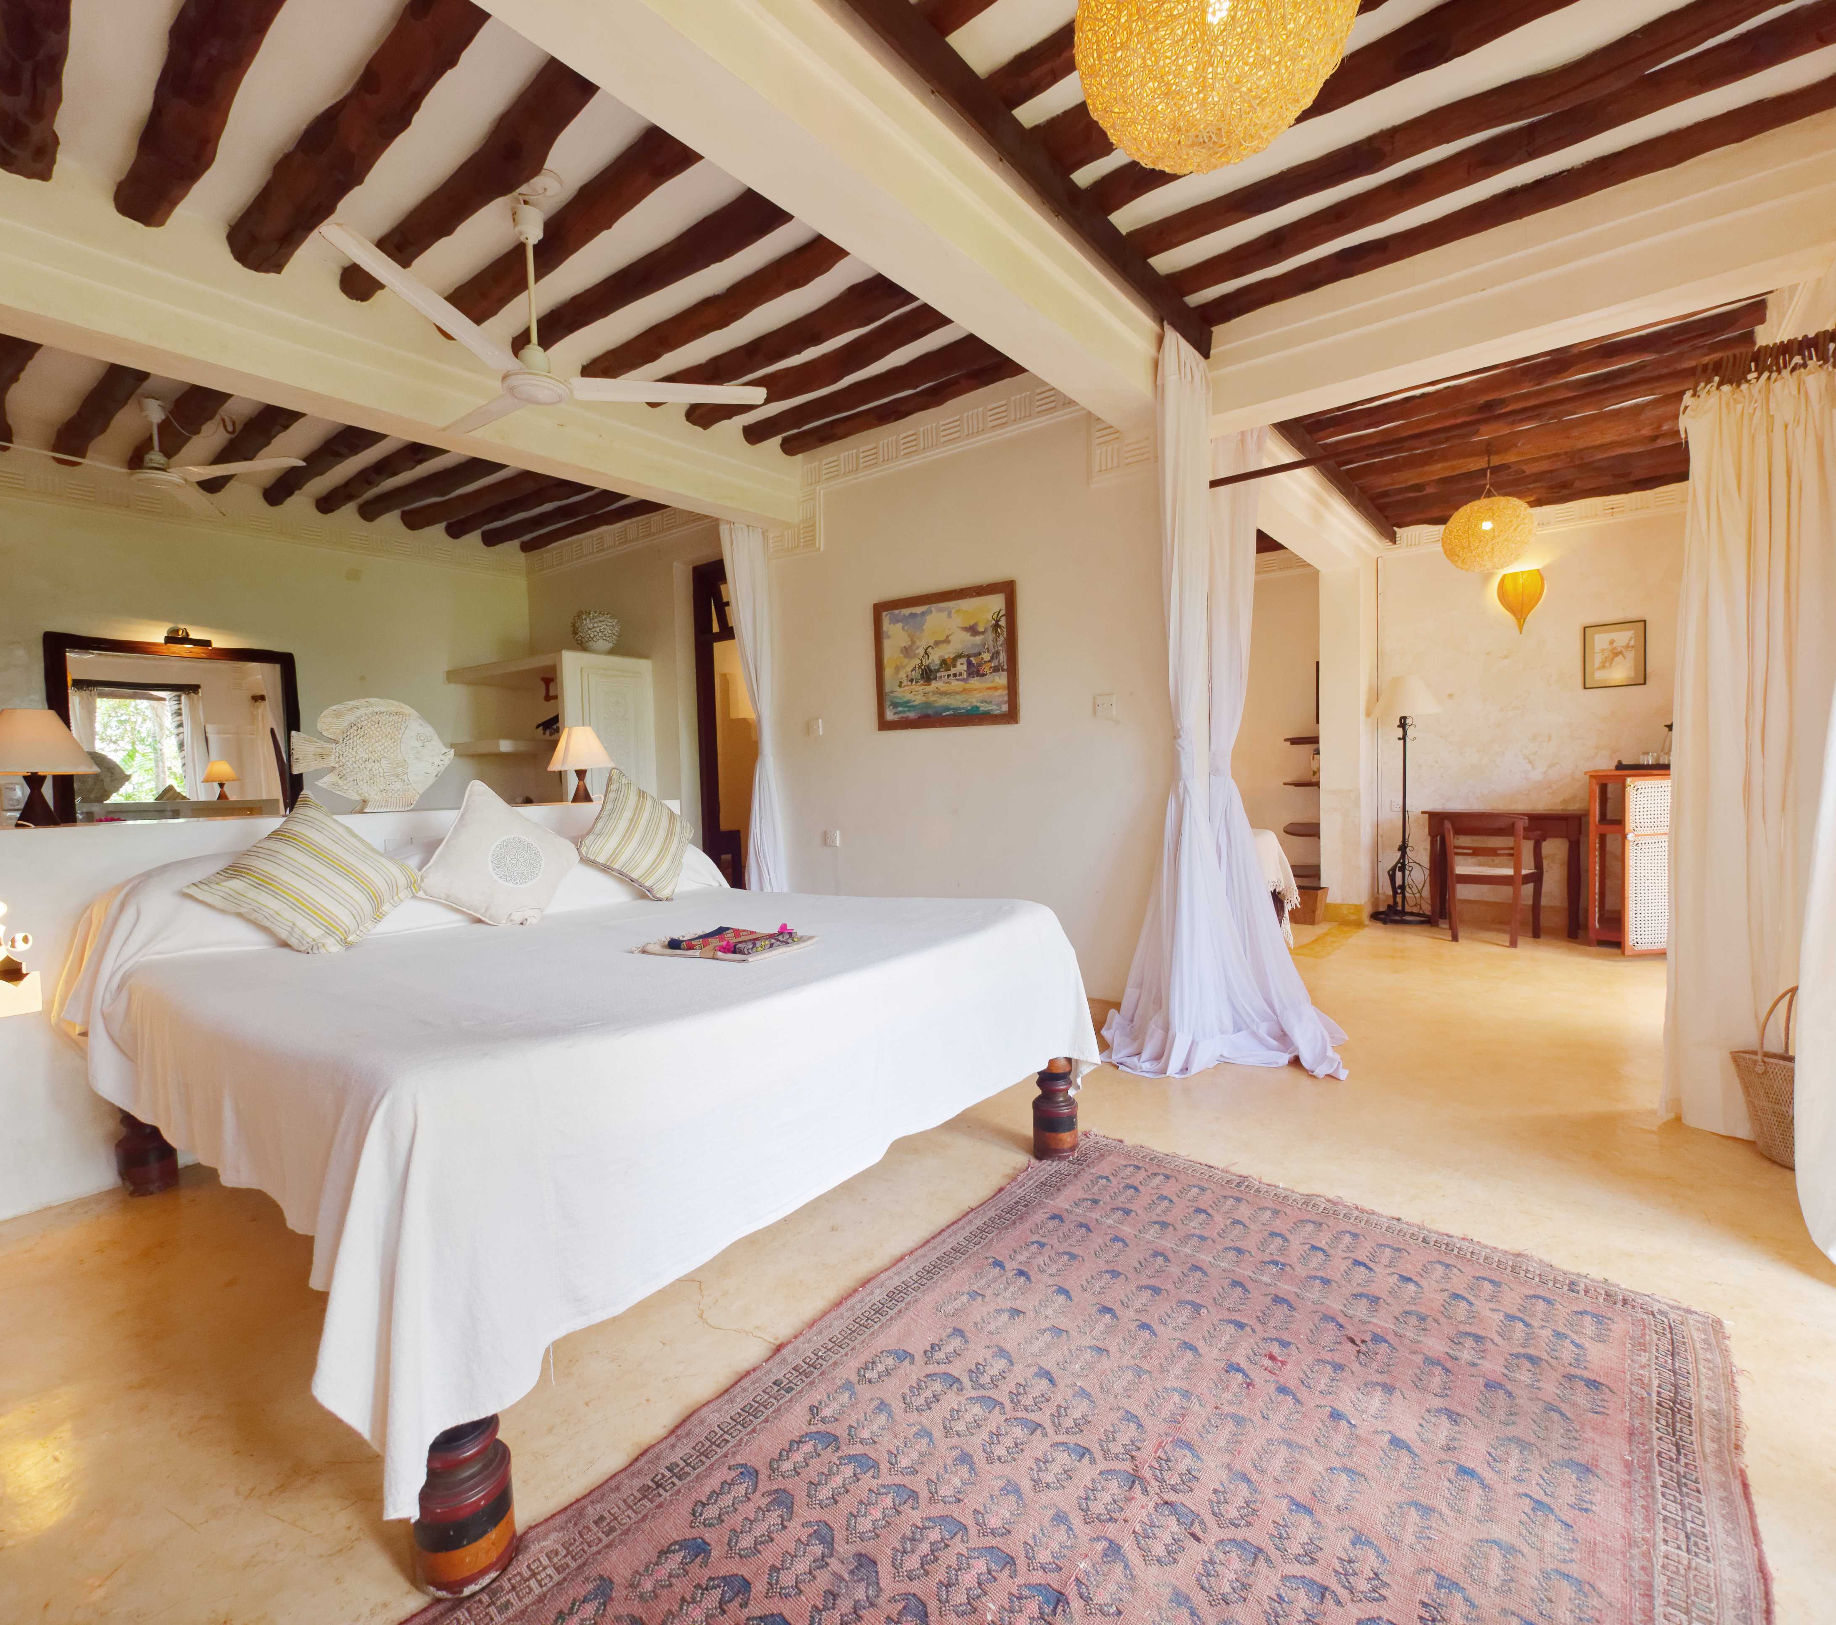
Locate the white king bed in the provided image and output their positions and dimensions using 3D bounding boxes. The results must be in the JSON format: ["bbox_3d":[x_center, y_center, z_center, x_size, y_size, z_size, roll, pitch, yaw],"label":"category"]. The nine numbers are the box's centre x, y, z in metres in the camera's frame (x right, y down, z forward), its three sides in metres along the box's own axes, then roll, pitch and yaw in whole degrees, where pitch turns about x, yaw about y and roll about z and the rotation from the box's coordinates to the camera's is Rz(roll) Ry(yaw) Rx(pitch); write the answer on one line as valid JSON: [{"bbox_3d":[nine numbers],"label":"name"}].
[{"bbox_3d":[-0.869,0.589,2.465,2.151,0.891,1.932,1,4,40],"label":"white king bed"}]

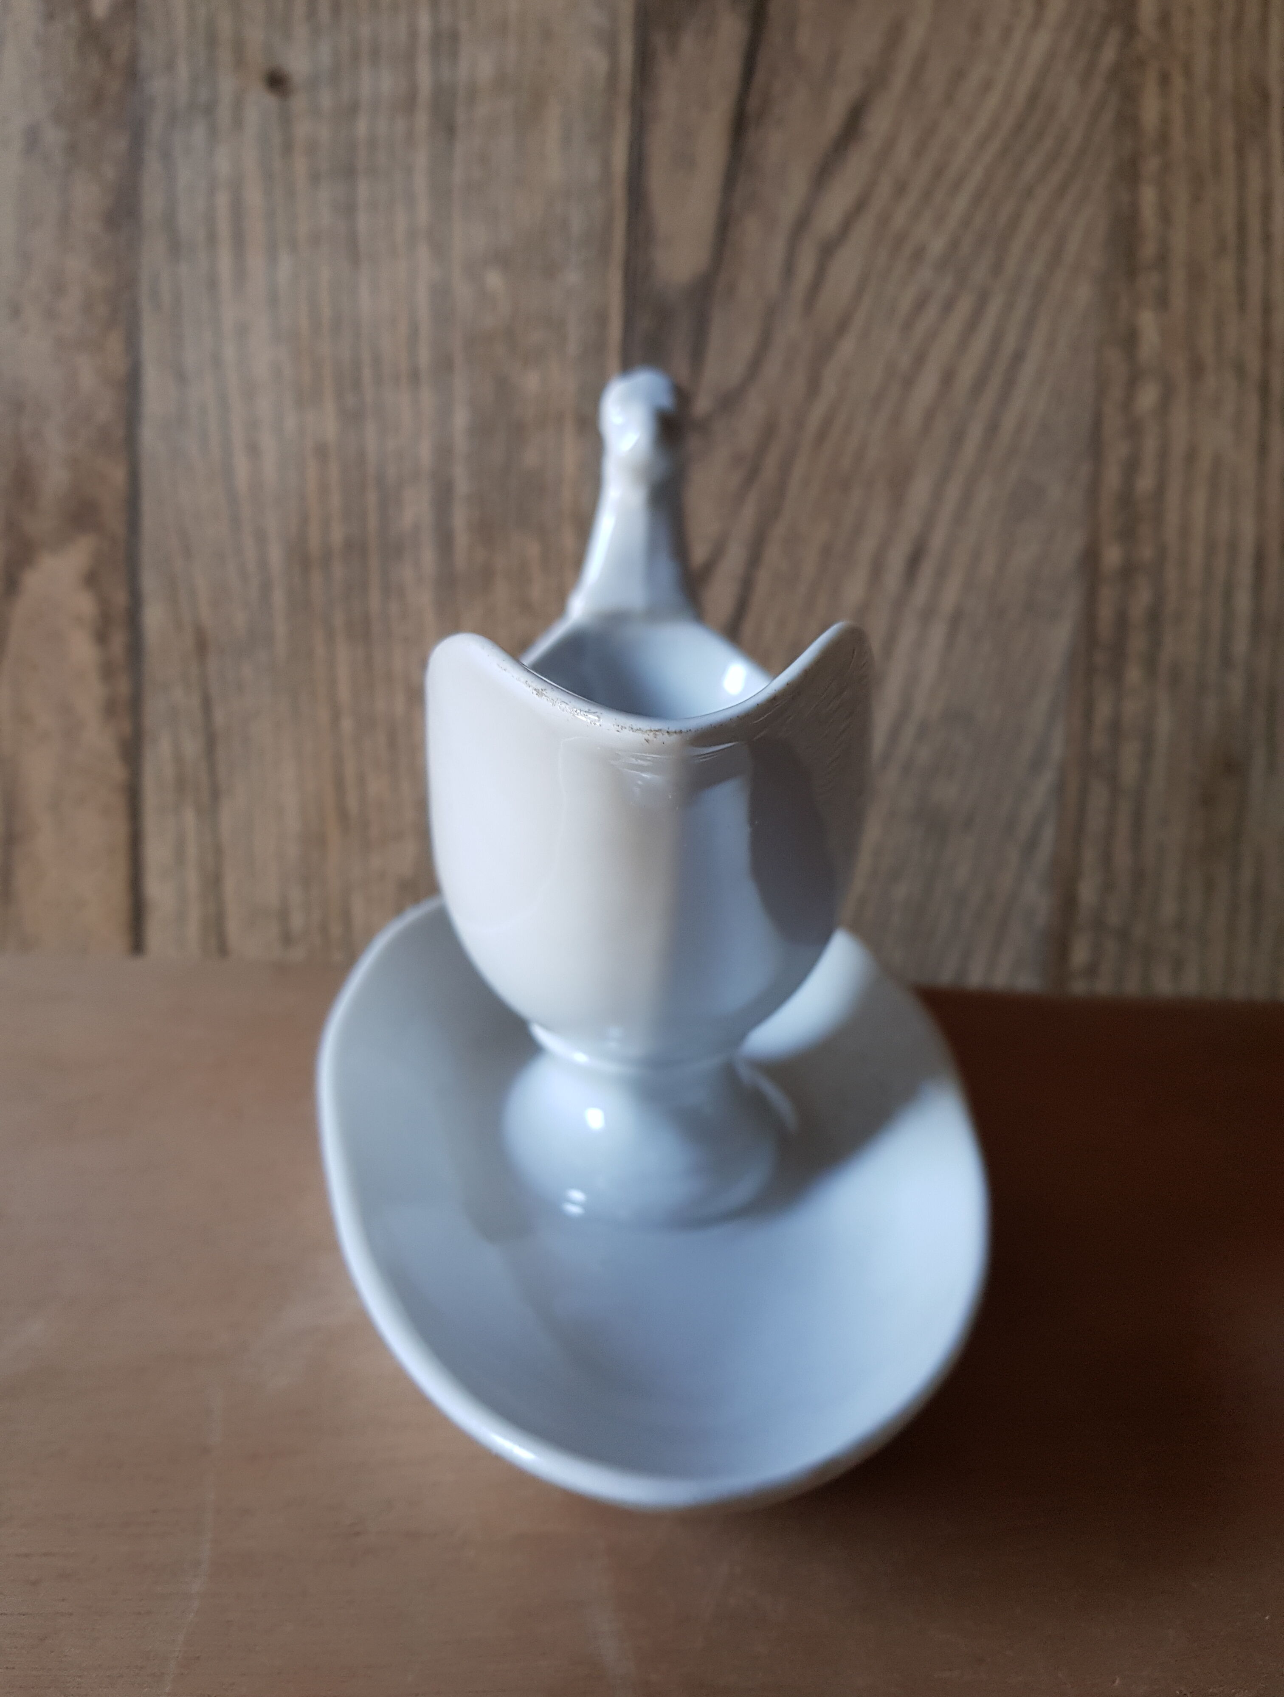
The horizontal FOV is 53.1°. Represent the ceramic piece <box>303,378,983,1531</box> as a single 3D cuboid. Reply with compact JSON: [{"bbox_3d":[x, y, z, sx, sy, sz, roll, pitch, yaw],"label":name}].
[{"bbox_3d":[0.001,0.002,0.278,0.144,0.179,0.239,0,25,-5],"label":"ceramic piece"}]

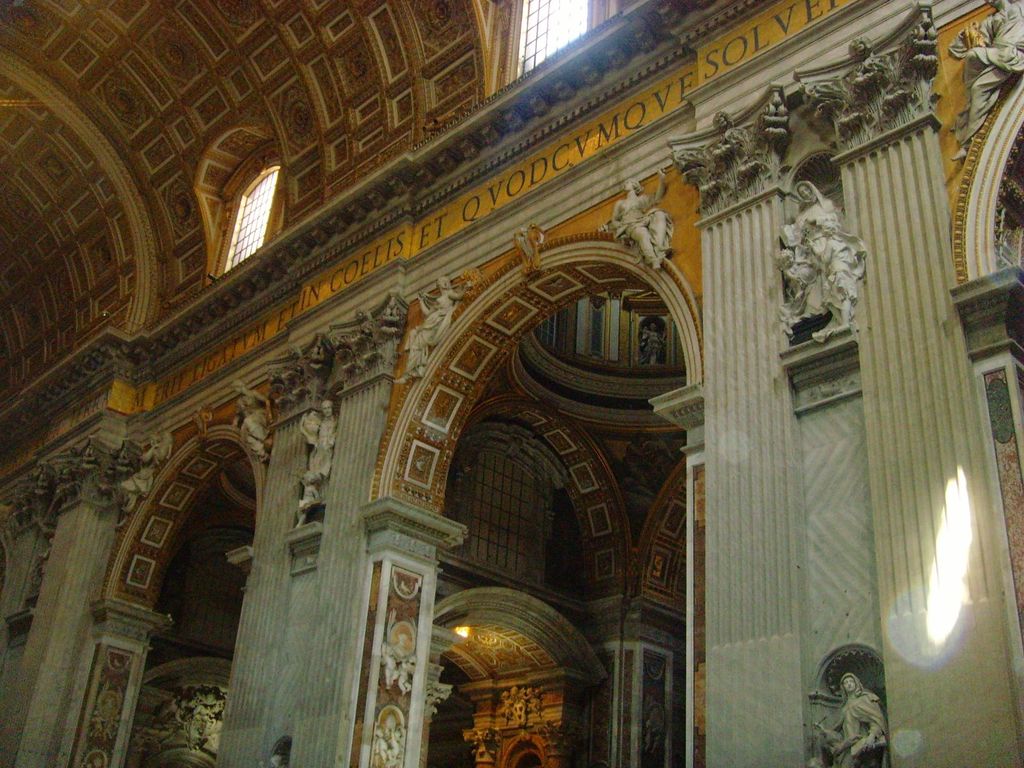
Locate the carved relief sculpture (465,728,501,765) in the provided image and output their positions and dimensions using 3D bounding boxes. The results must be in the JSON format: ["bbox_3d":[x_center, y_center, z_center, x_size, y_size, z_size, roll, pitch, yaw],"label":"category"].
[{"bbox_3d":[-1.211,16.148,51.207,1.100,1.400,1.400,26,-34,-36],"label":"carved relief sculpture"}]

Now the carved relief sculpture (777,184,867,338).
[{"bbox_3d":[8.260,-3.354,30.547,1.500,5.200,2.600,26,-34,-36],"label":"carved relief sculpture"}]

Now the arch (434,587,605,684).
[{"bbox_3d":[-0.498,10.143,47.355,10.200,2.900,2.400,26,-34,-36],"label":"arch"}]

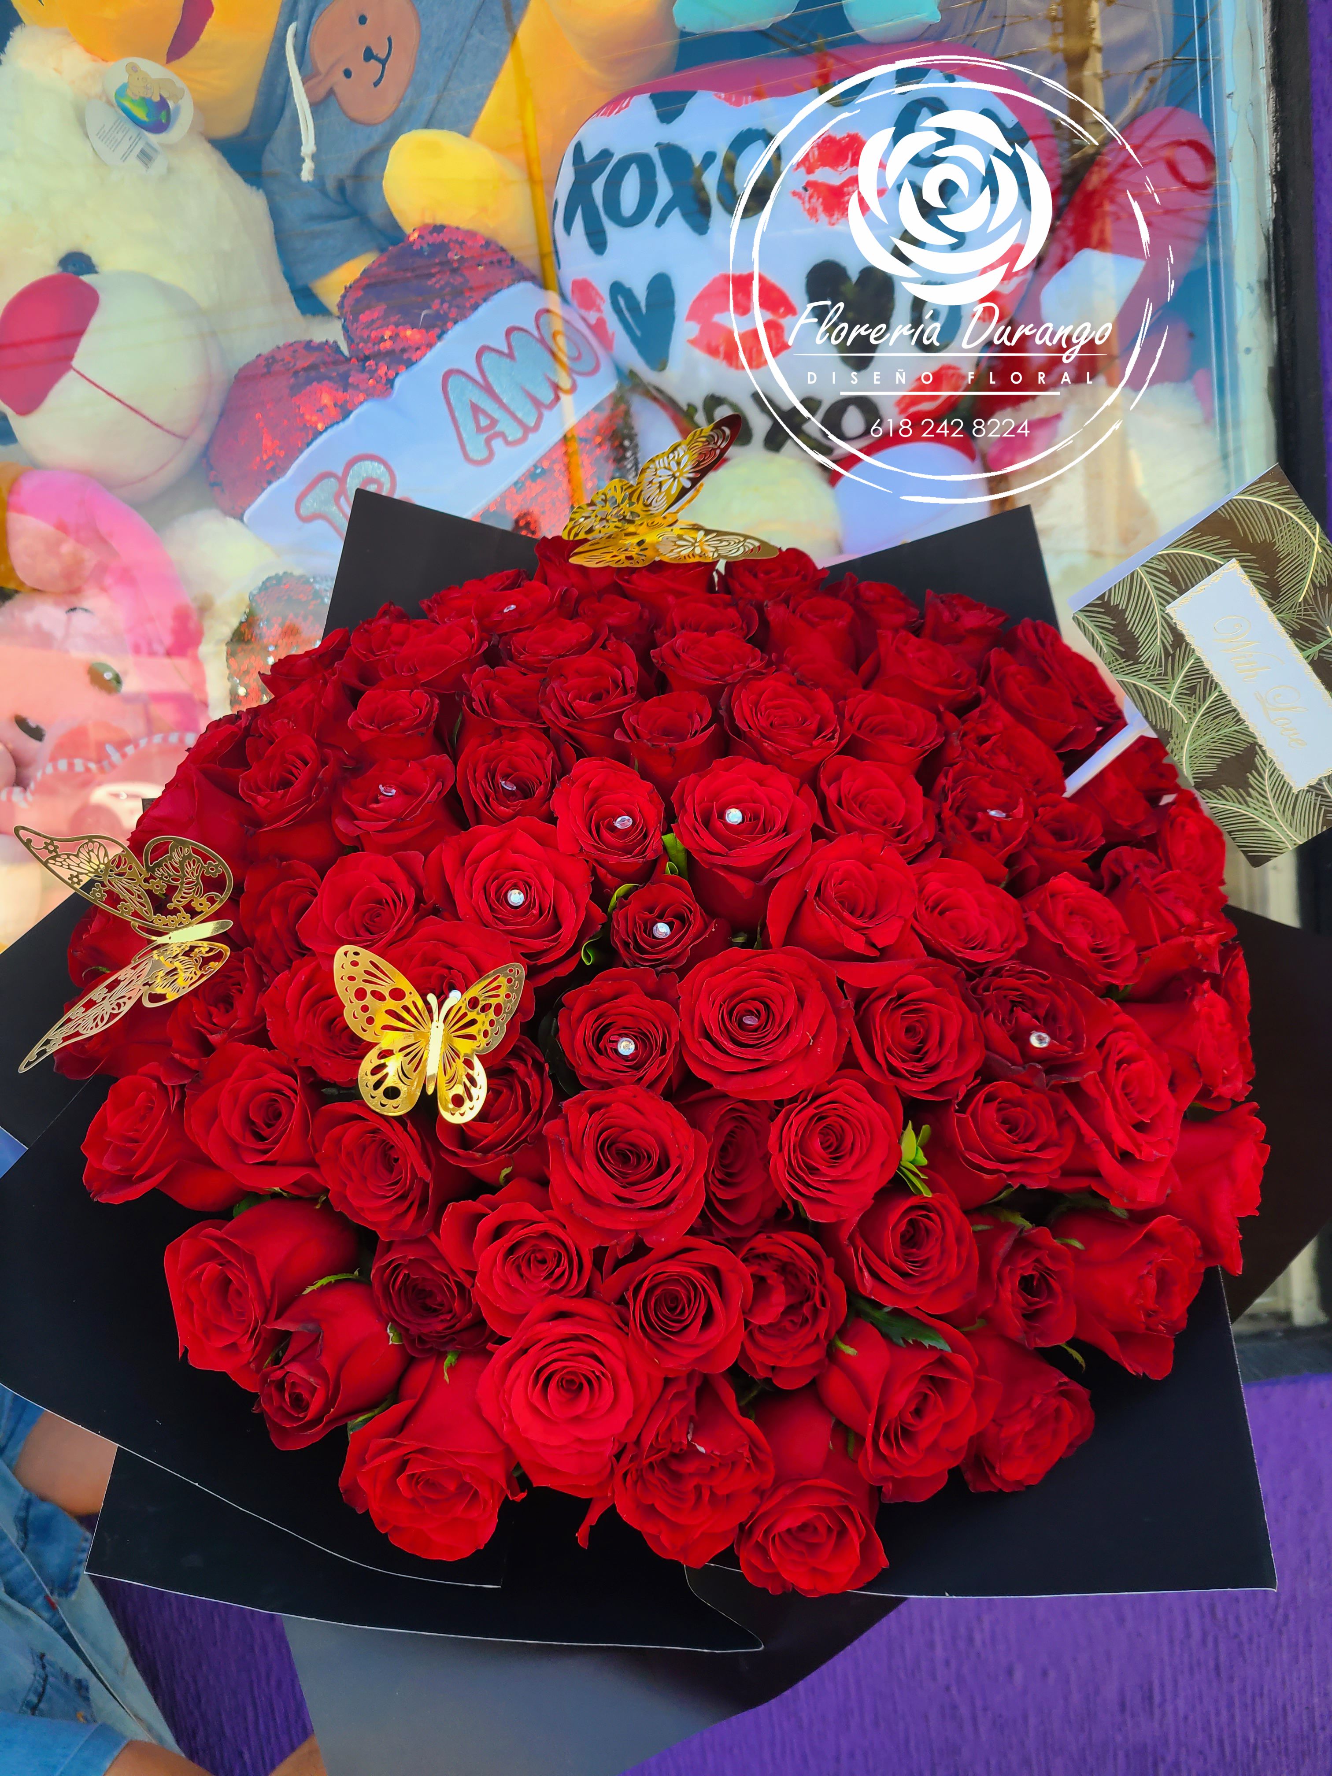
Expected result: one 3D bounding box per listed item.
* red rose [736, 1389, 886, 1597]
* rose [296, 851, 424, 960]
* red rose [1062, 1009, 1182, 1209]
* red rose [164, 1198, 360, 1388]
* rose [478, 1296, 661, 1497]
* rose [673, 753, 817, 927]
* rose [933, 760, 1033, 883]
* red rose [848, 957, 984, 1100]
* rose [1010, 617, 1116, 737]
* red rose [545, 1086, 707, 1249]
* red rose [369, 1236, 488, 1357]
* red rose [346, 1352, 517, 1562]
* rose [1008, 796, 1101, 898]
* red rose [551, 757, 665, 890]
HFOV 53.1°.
[{"bbox_3d":[0.058,0.247,0.542,0.060,0.060,0.058,-7,18,-1],"label":"red rose"},{"bbox_3d":[-0.136,0.011,0.608,0.057,0.057,0.047,-6,-15,4],"label":"rose"},{"bbox_3d":[0.198,0.099,0.612,0.062,0.084,0.056,-11,-1,-29],"label":"red rose"},{"bbox_3d":[-0.157,0.155,0.530,0.057,0.057,0.054,1,12,31],"label":"red rose"},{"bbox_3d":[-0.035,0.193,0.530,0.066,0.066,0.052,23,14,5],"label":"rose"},{"bbox_3d":[0.038,-0.015,0.637,0.066,0.060,0.066,-7,51,0],"label":"rose"},{"bbox_3d":[0.158,-0.030,0.672,0.054,0.047,0.054,-13,56,-24],"label":"rose"},{"bbox_3d":[0.106,0.061,0.570,0.057,0.057,0.048,0,-17,-8],"label":"red rose"},{"bbox_3d":[0.220,-0.114,0.765,0.062,0.054,0.062,27,50,0],"label":"rose"},{"bbox_3d":[-0.015,0.104,0.500,0.058,0.058,0.051,0,-20,-2],"label":"red rose"},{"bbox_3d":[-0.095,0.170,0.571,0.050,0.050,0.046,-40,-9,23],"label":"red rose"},{"bbox_3d":[-0.088,0.212,0.500,0.058,0.058,0.058,15,21,-3],"label":"red rose"},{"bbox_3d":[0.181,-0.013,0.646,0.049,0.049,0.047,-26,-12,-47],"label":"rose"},{"bbox_3d":[-0.026,-0.027,0.634,0.055,0.047,0.055,-7,55,-1],"label":"red rose"}]

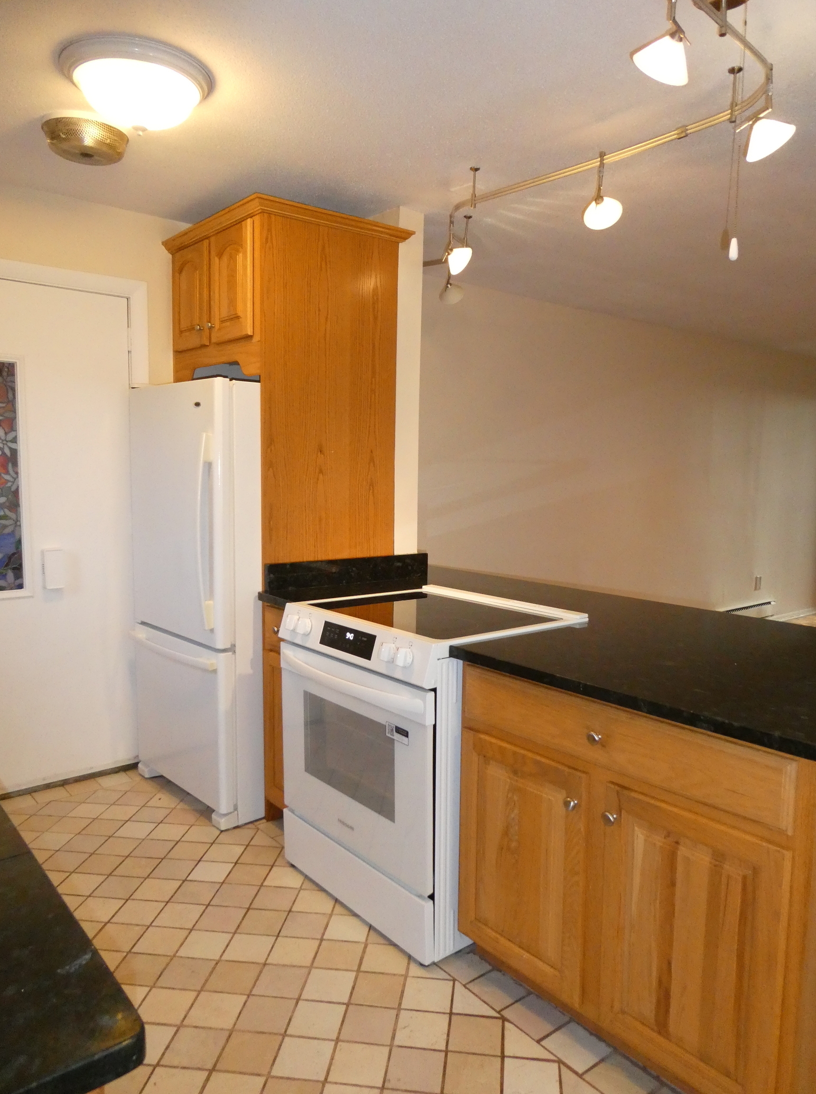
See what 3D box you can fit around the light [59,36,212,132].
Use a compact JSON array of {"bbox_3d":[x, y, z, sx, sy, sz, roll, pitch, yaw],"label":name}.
[{"bbox_3d":[-0.759,-1.255,2.134,0.406,0.159,0.406,-4,7,-39],"label":"light"}]

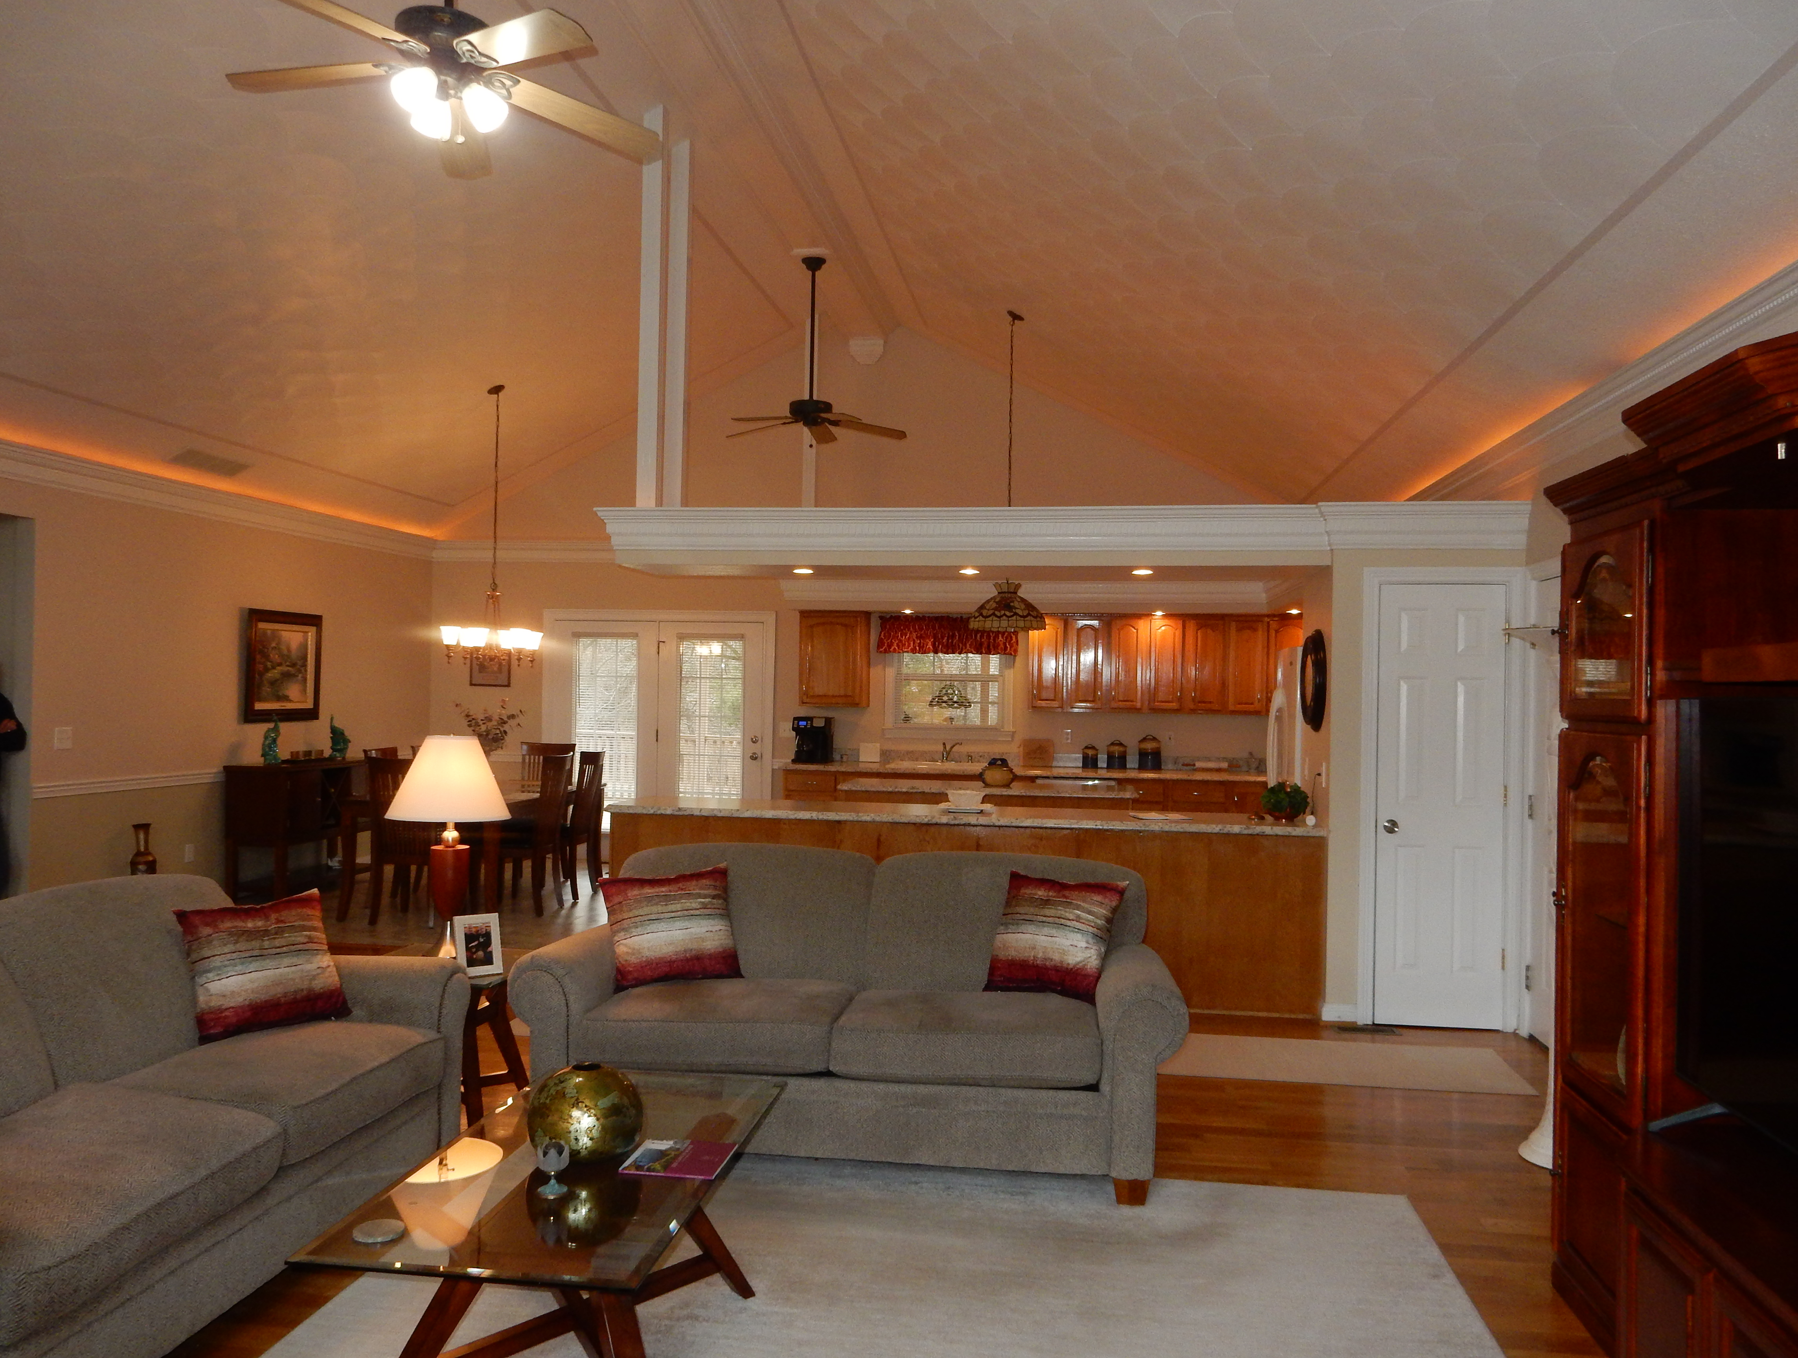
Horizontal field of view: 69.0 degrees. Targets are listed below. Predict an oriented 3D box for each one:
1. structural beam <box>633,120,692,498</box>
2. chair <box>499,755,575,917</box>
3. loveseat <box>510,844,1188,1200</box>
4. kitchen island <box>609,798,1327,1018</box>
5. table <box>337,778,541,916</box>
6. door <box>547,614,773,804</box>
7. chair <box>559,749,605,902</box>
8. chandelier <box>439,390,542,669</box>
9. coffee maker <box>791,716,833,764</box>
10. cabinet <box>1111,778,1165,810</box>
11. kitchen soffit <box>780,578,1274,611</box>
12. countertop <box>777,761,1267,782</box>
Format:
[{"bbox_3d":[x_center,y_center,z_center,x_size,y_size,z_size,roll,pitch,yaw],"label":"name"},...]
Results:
[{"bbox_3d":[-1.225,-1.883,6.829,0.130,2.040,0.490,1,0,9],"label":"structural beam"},{"bbox_3d":[-2.481,1.013,8.630,0.530,1.040,0.460,1,0,5],"label":"chair"},{"bbox_3d":[-0.129,1.099,4.479,2.130,0.940,0.920,1,0,9],"label":"loveseat"},{"bbox_3d":[0.302,1.130,6.669,3.518,0.914,0.600,1,0,8],"label":"kitchen island"},{"bbox_3d":[-2.877,1.171,9.155,1.100,0.768,1.880,1,0,8],"label":"table"},{"bbox_3d":[-2.070,0.505,11.062,2.034,2.109,0.120,1,0,8],"label":"door"},{"bbox_3d":[-2.462,1.039,9.485,0.530,1.055,0.470,1,0,9],"label":"chair"},{"bbox_3d":[-2.800,-1.057,9.049,0.750,1.910,0.750,1,0,9],"label":"chandelier"},{"bbox_3d":[-0.685,0.504,10.493,0.270,0.365,0.280,1,0,9],"label":"coffee maker"},{"bbox_3d":[1.840,1.198,10.098,0.391,0.880,0.620,1,0,9],"label":"cabinet"},{"bbox_3d":[0.966,-0.651,10.318,3.760,0.260,0.600,1,0,9],"label":"kitchen soffit"},{"bbox_3d":[1.014,0.728,10.211,3.800,0.045,0.650,1,0,9],"label":"countertop"}]

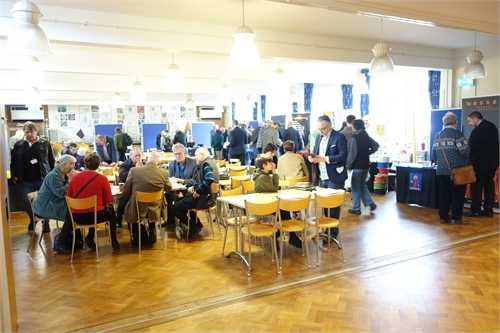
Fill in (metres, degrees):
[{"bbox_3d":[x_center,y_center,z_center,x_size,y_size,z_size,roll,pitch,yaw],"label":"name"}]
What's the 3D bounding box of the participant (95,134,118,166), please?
[{"bbox_3d":[-3.520,-0.050,9.550,0.550,1.450,0.600,1,6,18],"label":"participant"}]

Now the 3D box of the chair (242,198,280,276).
[{"bbox_3d":[0.128,0.743,4.401,0.410,0.820,0.490,-2,6,-9],"label":"chair"}]

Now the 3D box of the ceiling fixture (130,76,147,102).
[{"bbox_3d":[-3.170,-2.173,11.000,0.410,0.720,0.410,-4,7,-26],"label":"ceiling fixture"}]

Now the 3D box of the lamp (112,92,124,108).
[{"bbox_3d":[-5.114,-2.549,15.058,0.420,0.570,0.420,-1,6,0],"label":"lamp"}]

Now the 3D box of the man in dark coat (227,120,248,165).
[{"bbox_3d":[-0.360,-0.354,10.450,0.520,1.750,0.360,-4,7,-27],"label":"man in dark coat"}]

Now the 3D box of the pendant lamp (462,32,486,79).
[{"bbox_3d":[3.791,-1.860,6.499,0.345,0.785,0.345,-1,6,0],"label":"pendant lamp"}]

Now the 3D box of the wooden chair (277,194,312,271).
[{"bbox_3d":[0.483,0.721,4.540,0.410,0.820,0.490,-2,5,-6],"label":"wooden chair"}]

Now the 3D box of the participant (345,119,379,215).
[{"bbox_3d":[2.008,0.004,7.000,0.600,1.680,0.500,-6,7,-36],"label":"participant"}]

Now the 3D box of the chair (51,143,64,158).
[{"bbox_3d":[-8.417,-0.448,17.013,0.450,0.860,0.500,-4,7,-26],"label":"chair"}]

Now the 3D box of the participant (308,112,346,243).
[{"bbox_3d":[1.074,0.170,5.323,0.430,1.740,0.510,-6,7,-38],"label":"participant"}]

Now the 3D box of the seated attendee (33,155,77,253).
[{"bbox_3d":[-2.600,0.490,5.280,0.680,1.220,0.460,-2,6,-6],"label":"seated attendee"}]

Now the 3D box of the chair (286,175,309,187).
[{"bbox_3d":[0.743,0.538,6.375,0.430,0.830,0.490,-1,6,0],"label":"chair"}]

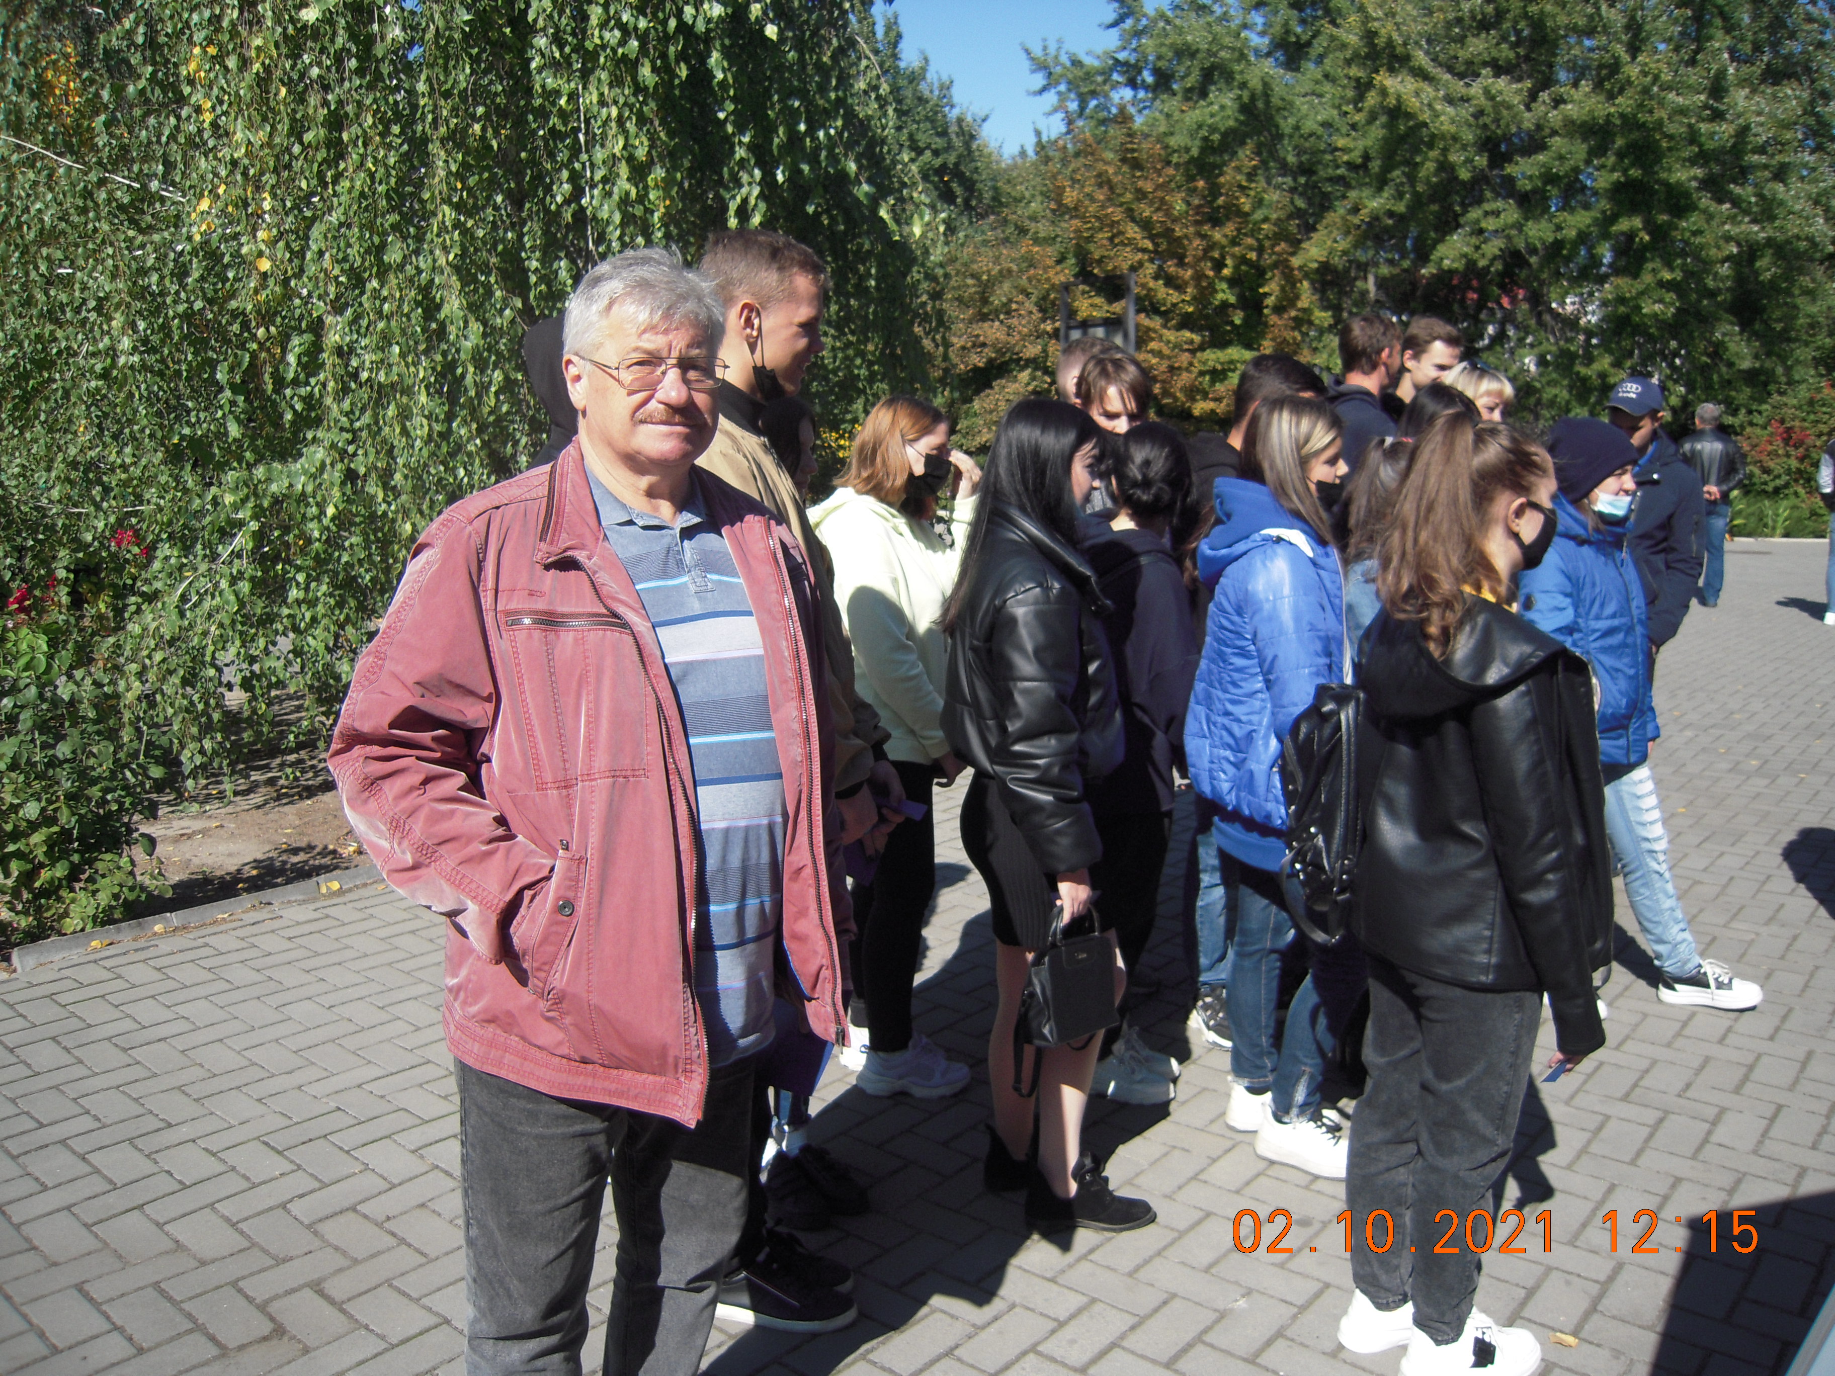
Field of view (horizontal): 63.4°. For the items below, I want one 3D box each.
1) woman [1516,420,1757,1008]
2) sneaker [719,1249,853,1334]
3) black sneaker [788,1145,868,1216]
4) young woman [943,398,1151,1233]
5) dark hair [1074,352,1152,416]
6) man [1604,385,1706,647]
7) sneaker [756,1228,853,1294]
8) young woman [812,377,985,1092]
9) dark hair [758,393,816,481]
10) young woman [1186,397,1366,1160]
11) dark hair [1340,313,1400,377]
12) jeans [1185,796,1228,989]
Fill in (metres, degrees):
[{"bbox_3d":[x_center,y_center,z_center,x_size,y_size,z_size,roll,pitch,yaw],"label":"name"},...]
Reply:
[{"bbox_3d":[1.913,0.084,3.997,0.580,1.599,0.500,7,12,31],"label":"woman"},{"bbox_3d":[-0.249,1.066,2.674,0.295,0.112,0.110,2,10,8],"label":"sneaker"},{"bbox_3d":[-0.190,1.004,3.115,0.100,0.100,0.265,-8,13,-39],"label":"black sneaker"},{"bbox_3d":[0.261,0.260,2.911,0.400,1.640,0.460,0,10,-3],"label":"young woman"},{"bbox_3d":[0.497,-0.748,3.776,0.200,0.210,0.230,-3,11,-16],"label":"dark hair"},{"bbox_3d":[2.513,-0.202,5.195,0.380,1.742,0.520,-6,12,-32],"label":"man"},{"bbox_3d":[-0.257,1.046,2.783,0.295,0.112,0.110,2,10,7],"label":"sneaker"},{"bbox_3d":[-0.053,0.136,3.542,0.420,1.633,0.460,0,10,-2],"label":"young woman"},{"bbox_3d":[-0.306,-0.499,3.120,0.210,0.250,0.180,3,10,13],"label":"dark hair"},{"bbox_3d":[0.785,0.215,3.158,0.410,1.650,0.460,2,10,9],"label":"young woman"},{"bbox_3d":[1.351,-1.022,4.420,0.195,0.190,0.165,-3,10,-16],"label":"dark hair"},{"bbox_3d":[0.862,0.381,3.849,0.270,0.900,0.360,2,10,12],"label":"jeans"}]

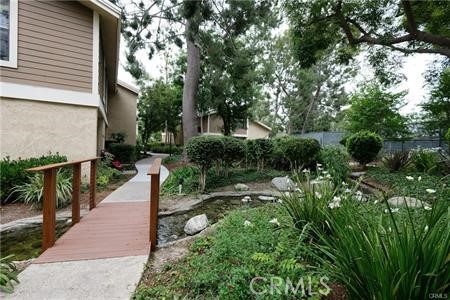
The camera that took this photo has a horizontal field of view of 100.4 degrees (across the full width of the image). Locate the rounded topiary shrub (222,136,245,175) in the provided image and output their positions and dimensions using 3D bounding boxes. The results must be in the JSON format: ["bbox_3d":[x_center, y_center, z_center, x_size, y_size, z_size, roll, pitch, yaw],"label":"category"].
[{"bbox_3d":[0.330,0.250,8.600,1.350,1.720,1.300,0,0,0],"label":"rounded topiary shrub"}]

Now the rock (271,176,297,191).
[{"bbox_3d":[1.903,1.090,6.100,0.820,0.430,0.600,0,0,0],"label":"rock"}]

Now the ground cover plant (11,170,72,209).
[{"bbox_3d":[-4.208,0.860,4.300,1.100,0.760,1.000,0,0,0],"label":"ground cover plant"}]

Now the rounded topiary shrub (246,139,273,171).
[{"bbox_3d":[1.490,0.194,8.100,1.120,1.380,1.050,0,0,0],"label":"rounded topiary shrub"}]

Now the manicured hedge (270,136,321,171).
[{"bbox_3d":[3.650,0.180,9.700,2.600,1.720,1.600,0,0,-12],"label":"manicured hedge"}]

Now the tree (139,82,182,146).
[{"bbox_3d":[-5.504,-2.944,16.000,3.900,5.900,3.700,0,0,0],"label":"tree"}]

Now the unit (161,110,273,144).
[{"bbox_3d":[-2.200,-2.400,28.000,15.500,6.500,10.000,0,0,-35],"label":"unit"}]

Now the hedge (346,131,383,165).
[{"bbox_3d":[8.600,-0.150,11.600,1.950,2.080,1.900,0,0,0],"label":"hedge"}]

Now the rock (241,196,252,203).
[{"bbox_3d":[0.596,1.373,5.200,0.320,0.160,0.250,0,0,0],"label":"rock"}]

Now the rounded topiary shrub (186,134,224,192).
[{"bbox_3d":[-0.624,0.400,6.000,1.180,1.760,1.150,0,0,0],"label":"rounded topiary shrub"}]

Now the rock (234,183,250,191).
[{"bbox_3d":[0.600,1.280,6.500,0.500,0.260,0.380,0,0,0],"label":"rock"}]

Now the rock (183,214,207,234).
[{"bbox_3d":[-0.555,1.420,3.630,0.440,0.310,0.340,0,0,0],"label":"rock"}]

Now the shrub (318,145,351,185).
[{"bbox_3d":[4.030,0.520,6.900,1.150,1.400,1.150,0,-1,0],"label":"shrub"}]

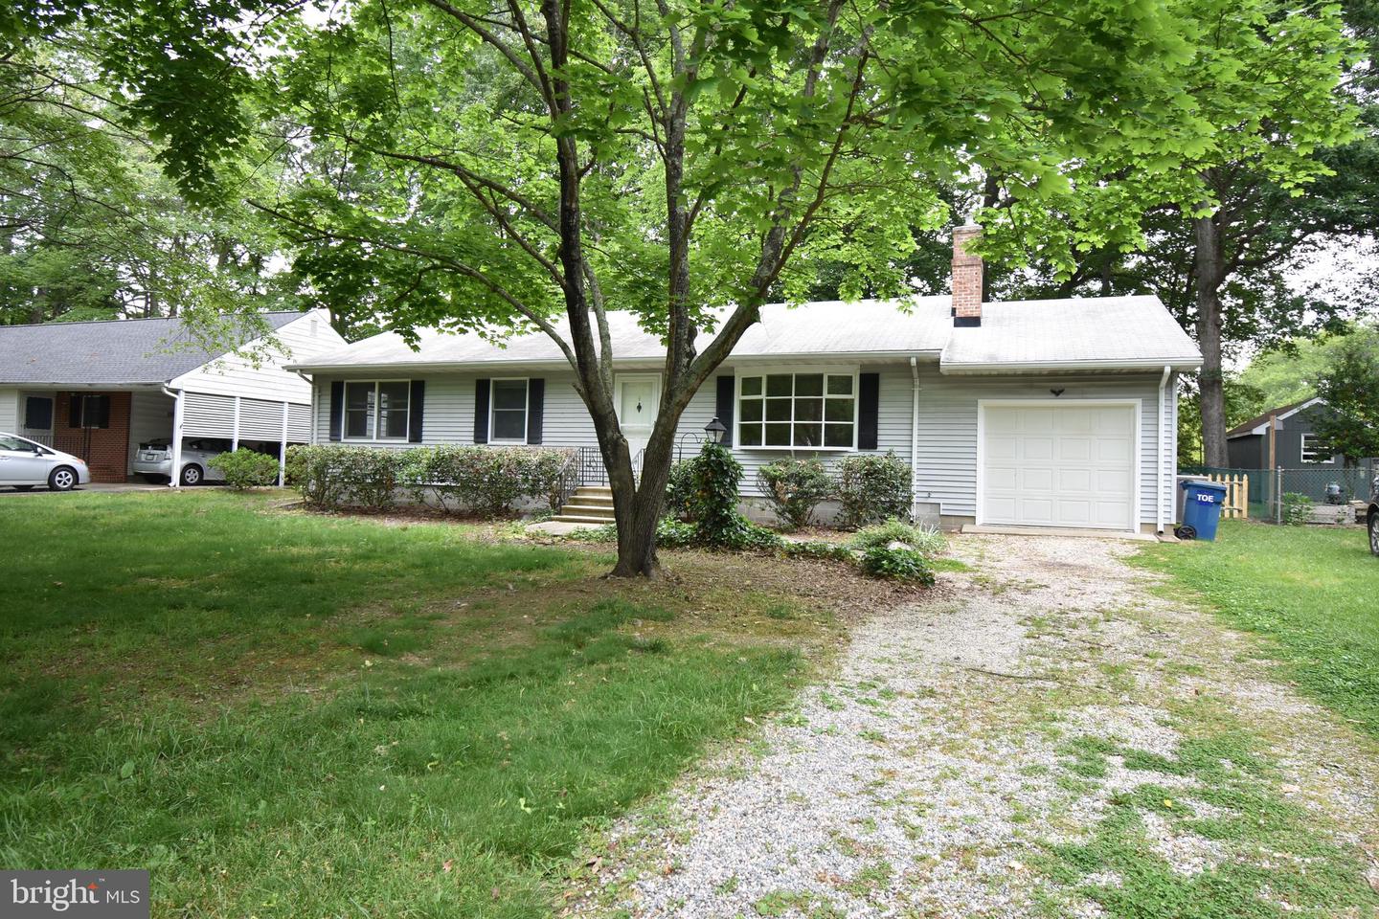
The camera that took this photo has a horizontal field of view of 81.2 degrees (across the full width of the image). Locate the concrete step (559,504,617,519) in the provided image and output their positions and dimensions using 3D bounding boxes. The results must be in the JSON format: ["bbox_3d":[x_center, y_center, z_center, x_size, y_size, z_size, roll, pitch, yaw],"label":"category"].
[{"bbox_3d":[-1.674,0.985,14.850,1.427,0.181,0.301,1,-2,20],"label":"concrete step"}]

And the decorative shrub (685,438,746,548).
[{"bbox_3d":[0.376,0.484,11.457,0.744,1.437,0.724,2,-2,0],"label":"decorative shrub"}]

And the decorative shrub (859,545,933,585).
[{"bbox_3d":[2.228,1.118,8.643,0.764,0.332,0.663,1,-2,20],"label":"decorative shrub"}]

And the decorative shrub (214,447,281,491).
[{"bbox_3d":[-12.433,0.258,22.612,1.658,1.226,1.407,1,-2,20],"label":"decorative shrub"}]

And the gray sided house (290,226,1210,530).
[{"bbox_3d":[0.639,-1.575,19.967,18.894,5.829,9.045,1,-2,20],"label":"gray sided house"}]

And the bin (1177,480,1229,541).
[{"bbox_3d":[8.600,0.866,13.528,0.714,1.005,0.623,1,-2,20],"label":"bin"}]

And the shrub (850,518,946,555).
[{"bbox_3d":[2.917,1.071,11.256,1.306,0.432,0.904,1,-2,20],"label":"shrub"}]

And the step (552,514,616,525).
[{"bbox_3d":[-1.798,1.092,14.547,1.477,0.111,0.342,1,-2,20],"label":"step"}]

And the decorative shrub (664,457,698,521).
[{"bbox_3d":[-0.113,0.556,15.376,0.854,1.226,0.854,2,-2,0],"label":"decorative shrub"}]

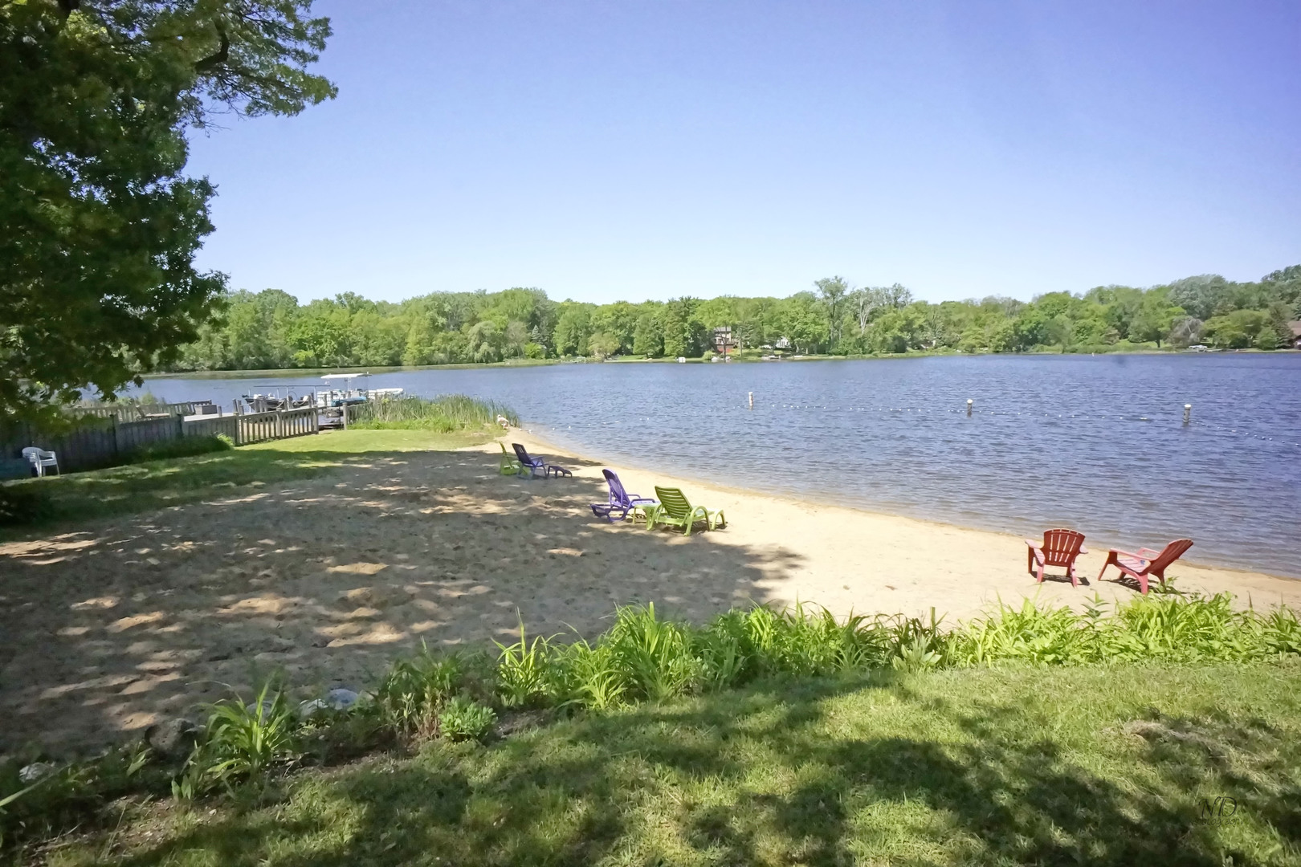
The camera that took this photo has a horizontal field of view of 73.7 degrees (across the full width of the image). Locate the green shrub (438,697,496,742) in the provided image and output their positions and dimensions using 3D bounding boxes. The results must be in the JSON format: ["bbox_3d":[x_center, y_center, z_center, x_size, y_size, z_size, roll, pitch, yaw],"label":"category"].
[{"bbox_3d":[-1.058,1.641,5.000,0.320,0.220,0.300,0,6,0],"label":"green shrub"}]

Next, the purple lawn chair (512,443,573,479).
[{"bbox_3d":[-2.870,0.758,23.100,1.480,0.930,0.620,-3,6,-28],"label":"purple lawn chair"}]

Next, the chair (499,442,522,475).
[{"bbox_3d":[-3.739,0.709,23.900,0.850,0.930,0.630,-2,6,-18],"label":"chair"}]

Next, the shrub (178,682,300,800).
[{"bbox_3d":[-2.144,1.567,4.500,0.580,0.480,0.520,0,6,0],"label":"shrub"}]

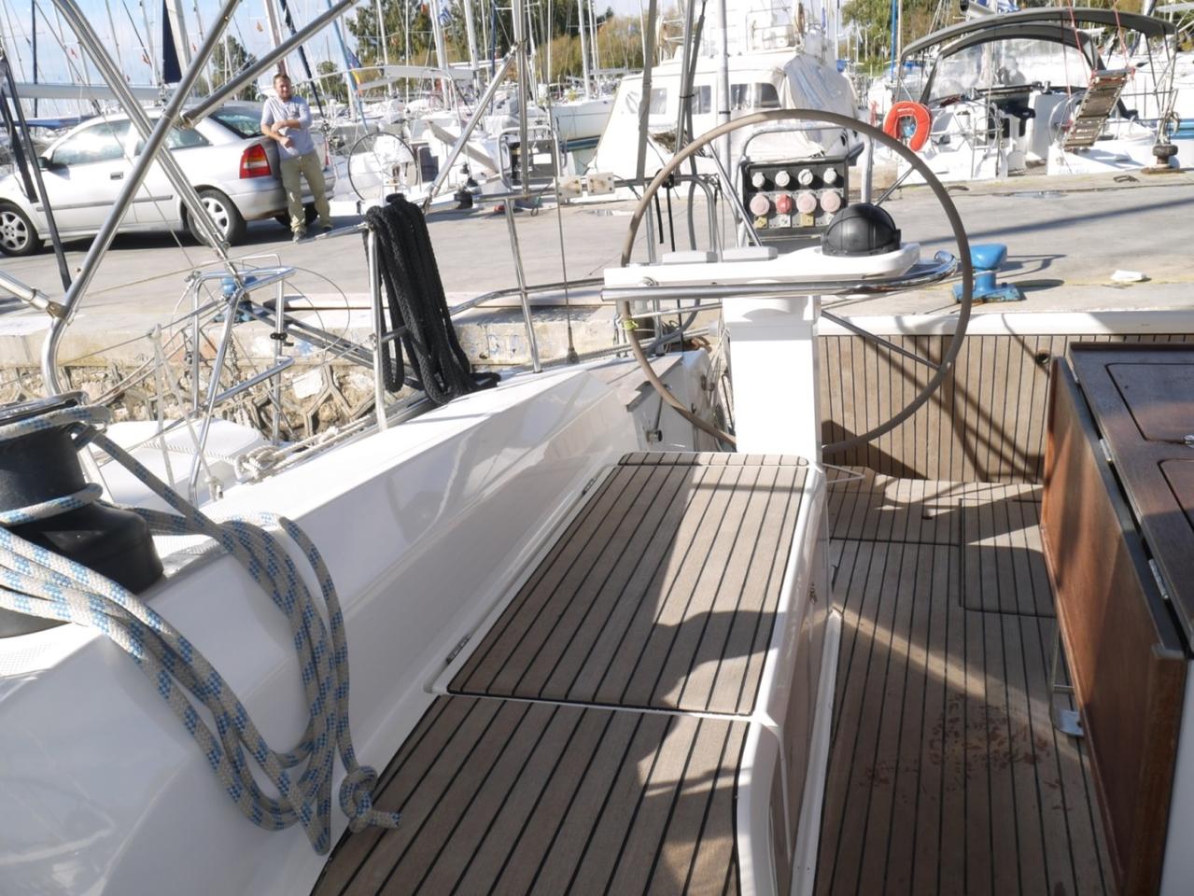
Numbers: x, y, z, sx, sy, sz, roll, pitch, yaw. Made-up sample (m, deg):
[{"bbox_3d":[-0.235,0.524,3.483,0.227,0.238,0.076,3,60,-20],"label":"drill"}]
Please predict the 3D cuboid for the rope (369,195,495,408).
[{"bbox_3d":[-0.483,-0.432,2.840,0.180,0.560,0.340,10,25,34],"label":"rope"}]

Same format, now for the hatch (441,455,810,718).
[{"bbox_3d":[0.145,0.214,1.923,0.465,0.040,1.097,0,19,17],"label":"hatch"}]

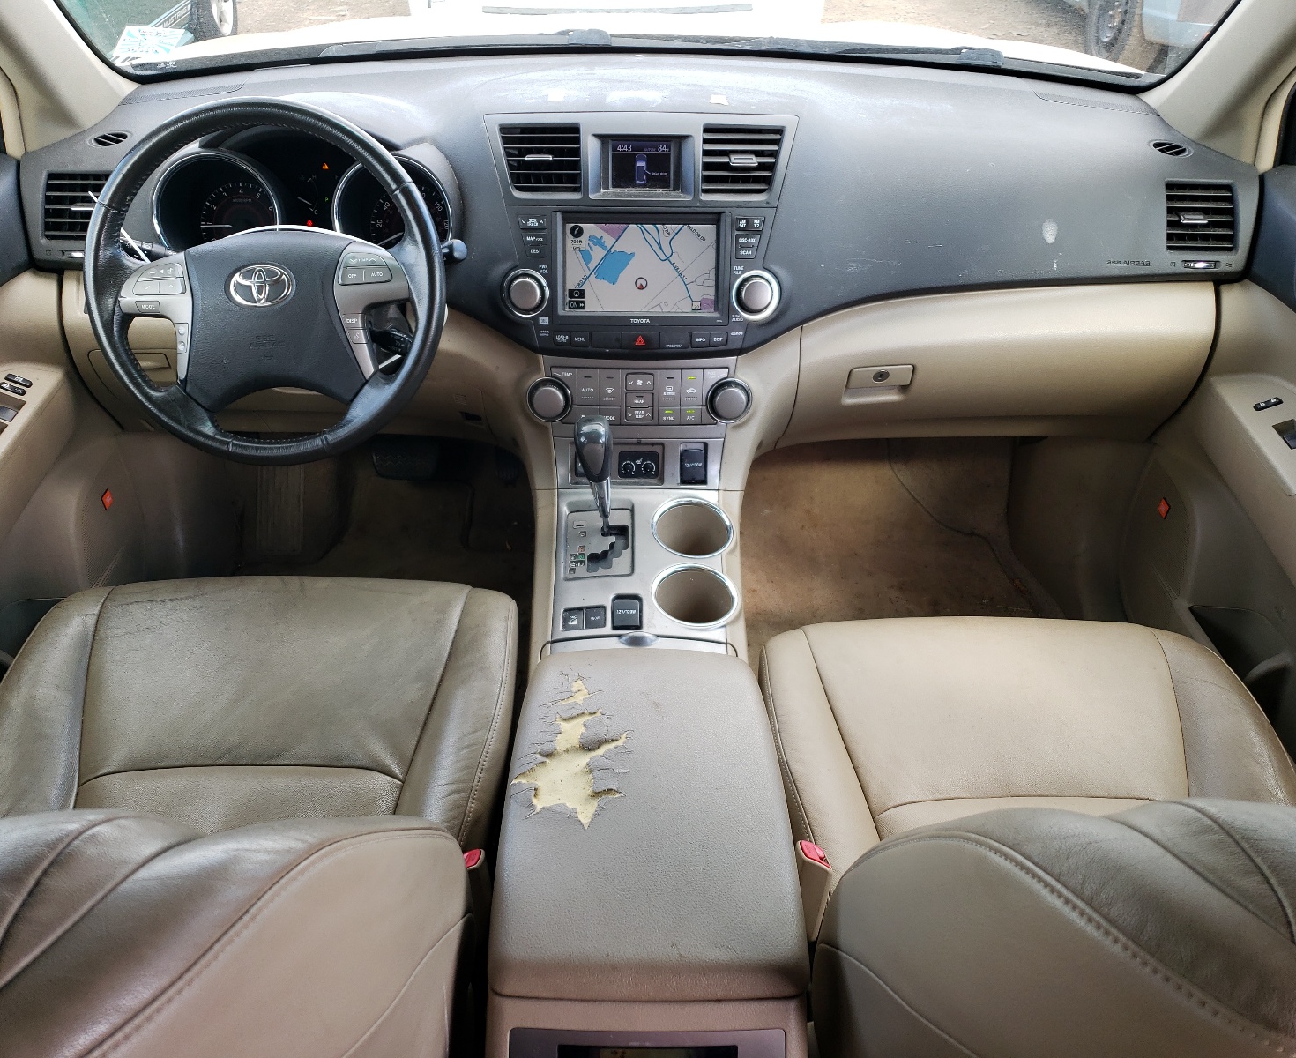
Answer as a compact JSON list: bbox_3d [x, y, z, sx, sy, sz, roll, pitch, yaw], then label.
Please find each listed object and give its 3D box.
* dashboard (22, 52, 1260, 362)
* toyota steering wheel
[{"bbox_3d":[-0.008,-0.422,1.333,1.480,0.330,0.500,0,31,0],"label":"dashboard"},{"bbox_3d":[-0.404,-0.260,1.113,0.385,0.385,0.090,0,0,0],"label":"toyota steering wheel"}]

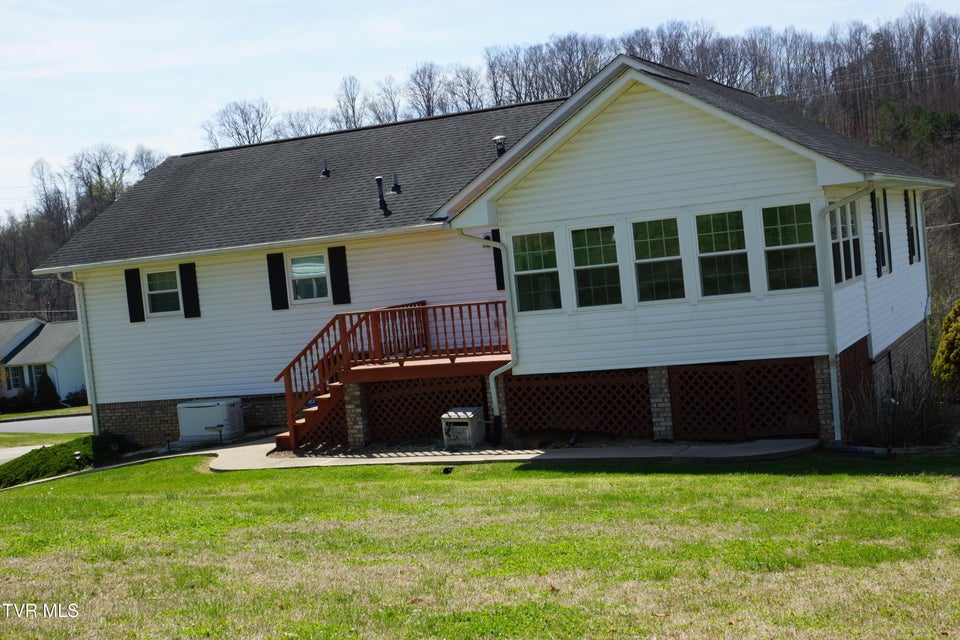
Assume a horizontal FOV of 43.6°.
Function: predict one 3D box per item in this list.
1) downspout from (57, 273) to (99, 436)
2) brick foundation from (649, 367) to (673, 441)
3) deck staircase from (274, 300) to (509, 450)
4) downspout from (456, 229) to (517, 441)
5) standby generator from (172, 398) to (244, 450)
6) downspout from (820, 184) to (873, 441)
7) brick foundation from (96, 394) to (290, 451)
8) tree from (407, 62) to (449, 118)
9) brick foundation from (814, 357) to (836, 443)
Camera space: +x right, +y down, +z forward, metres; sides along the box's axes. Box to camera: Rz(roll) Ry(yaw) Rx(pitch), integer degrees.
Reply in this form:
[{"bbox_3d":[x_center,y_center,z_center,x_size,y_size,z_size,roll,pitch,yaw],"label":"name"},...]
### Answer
[{"bbox_3d":[-8.504,0.782,25.331,0.160,3.590,0.600,-4,3,25],"label":"downspout"},{"bbox_3d":[2.713,1.202,17.636,0.305,1.050,0.300,-4,3,25],"label":"brick foundation"},{"bbox_3d":[-0.953,0.822,20.646,4.520,2.190,2.800,-4,3,25],"label":"deck staircase"},{"bbox_3d":[0.180,0.205,18.437,0.780,3.260,0.190,-4,3,25],"label":"downspout"},{"bbox_3d":[-5.275,1.945,23.475,1.200,0.750,0.630,-4,3,25],"label":"standby generator"},{"bbox_3d":[5.020,-0.072,16.173,0.820,3.460,0.170,-4,3,25],"label":"downspout"},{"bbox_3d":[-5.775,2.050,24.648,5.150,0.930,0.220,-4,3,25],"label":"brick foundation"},{"bbox_3d":[-5.471,-22.589,130.000,4.800,11.000,4.800,-4,3,25],"label":"tree"},{"bbox_3d":[4.864,1.064,16.633,0.310,1.170,0.300,-4,3,25],"label":"brick foundation"}]

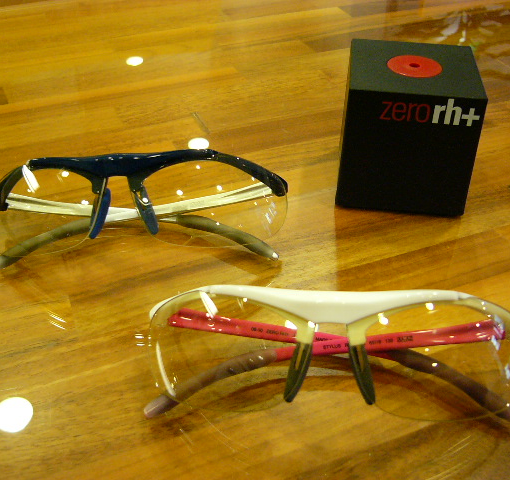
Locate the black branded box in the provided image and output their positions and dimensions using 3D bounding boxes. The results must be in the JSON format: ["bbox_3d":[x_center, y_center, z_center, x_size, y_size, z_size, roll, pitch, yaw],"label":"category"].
[{"bbox_3d":[0.086,-0.065,0.369,0.069,0.069,0.072,5,37,6],"label":"black branded box"}]

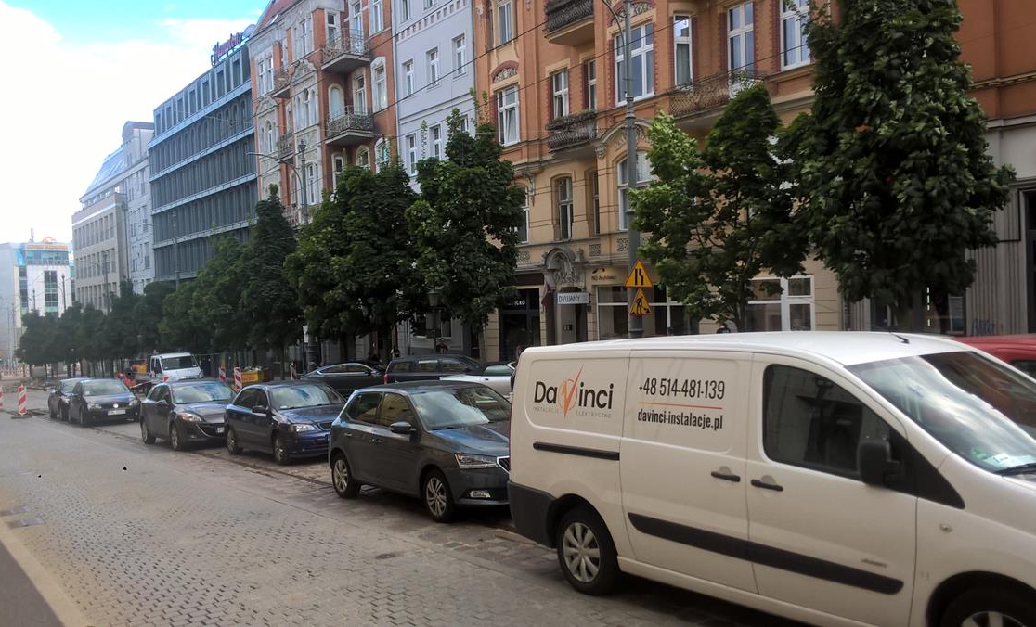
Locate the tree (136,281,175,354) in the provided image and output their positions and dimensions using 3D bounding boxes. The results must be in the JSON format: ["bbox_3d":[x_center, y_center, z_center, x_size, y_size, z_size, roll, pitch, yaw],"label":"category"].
[{"bbox_3d":[-23.707,1.280,60.210,3.400,6.893,3.400,-3,1,-35],"label":"tree"}]

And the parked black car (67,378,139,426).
[{"bbox_3d":[-14.300,2.990,31.500,1.780,1.490,4.220,-3,1,-35],"label":"parked black car"}]

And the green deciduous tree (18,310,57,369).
[{"bbox_3d":[-51.200,3.050,97.500,4.200,6.900,4.200,-3,1,-36],"label":"green deciduous tree"}]

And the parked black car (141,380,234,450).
[{"bbox_3d":[-7.500,2.290,21.400,1.770,1.490,4.460,-3,1,-35],"label":"parked black car"}]

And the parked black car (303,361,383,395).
[{"bbox_3d":[-5.400,2.450,33.500,4.750,1.410,1.850,-1,1,22],"label":"parked black car"}]

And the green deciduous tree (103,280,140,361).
[{"bbox_3d":[-29.500,1.150,68.000,3.100,7.200,3.100,-3,1,-36],"label":"green deciduous tree"}]

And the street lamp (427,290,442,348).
[{"bbox_3d":[-2.797,0.905,30.500,0.500,3.480,0.500,-3,1,-35],"label":"street lamp"}]

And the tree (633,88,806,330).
[{"bbox_3d":[4.500,-1.480,20.500,3.800,7.100,3.800,-3,1,-36],"label":"tree"}]

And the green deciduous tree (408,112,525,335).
[{"bbox_3d":[-1.605,-1.885,28.542,4.000,8.813,4.000,-2,1,0],"label":"green deciduous tree"}]

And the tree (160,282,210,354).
[{"bbox_3d":[-19.888,1.244,54.738,3.700,6.204,3.700,-3,1,-35],"label":"tree"}]

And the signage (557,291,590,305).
[{"bbox_3d":[1.780,-0.490,29.400,1.300,0.400,0.120,-3,1,-36],"label":"signage"}]

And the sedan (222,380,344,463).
[{"bbox_3d":[-4.382,2.053,18.114,1.710,1.430,4.150,-3,0,-35],"label":"sedan"}]

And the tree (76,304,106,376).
[{"bbox_3d":[-35.600,2.250,76.500,2.900,6.100,2.900,-3,1,-36],"label":"tree"}]

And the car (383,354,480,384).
[{"bbox_3d":[-1.450,1.970,26.300,4.600,1.480,1.800,-3,0,28],"label":"car"}]

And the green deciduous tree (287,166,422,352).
[{"bbox_3d":[-6.312,-1.357,35.286,5.200,8.695,5.000,-3,1,-35],"label":"green deciduous tree"}]

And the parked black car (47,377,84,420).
[{"bbox_3d":[-16.800,3.270,35.200,1.770,1.490,4.300,-3,1,-35],"label":"parked black car"}]

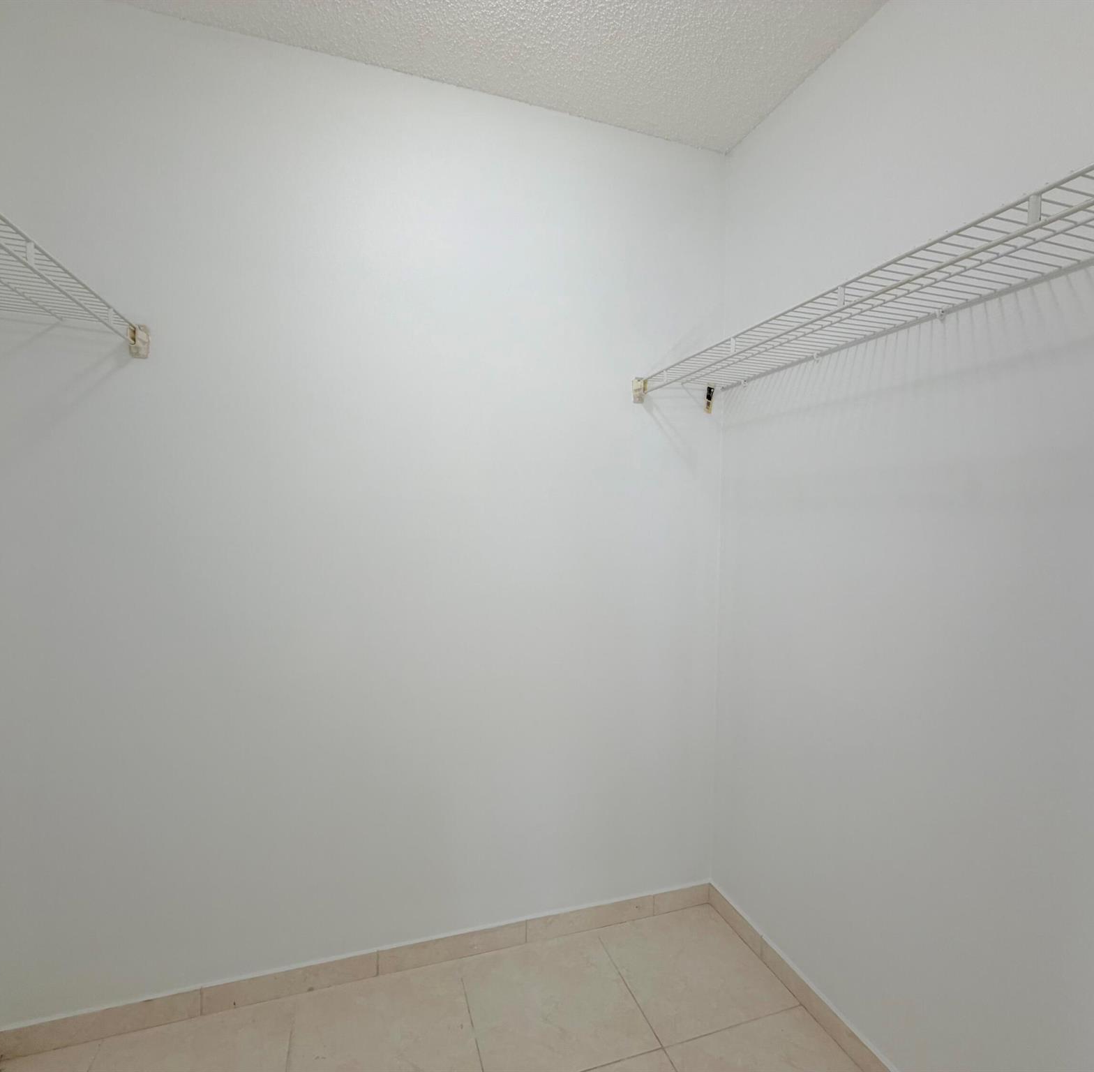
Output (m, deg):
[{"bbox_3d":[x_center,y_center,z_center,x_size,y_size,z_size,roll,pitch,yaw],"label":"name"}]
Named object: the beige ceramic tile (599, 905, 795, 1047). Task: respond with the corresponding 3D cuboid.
[{"bbox_3d":[0.408,1.231,1.657,0.417,0.010,0.422,0,2,-18],"label":"beige ceramic tile"}]

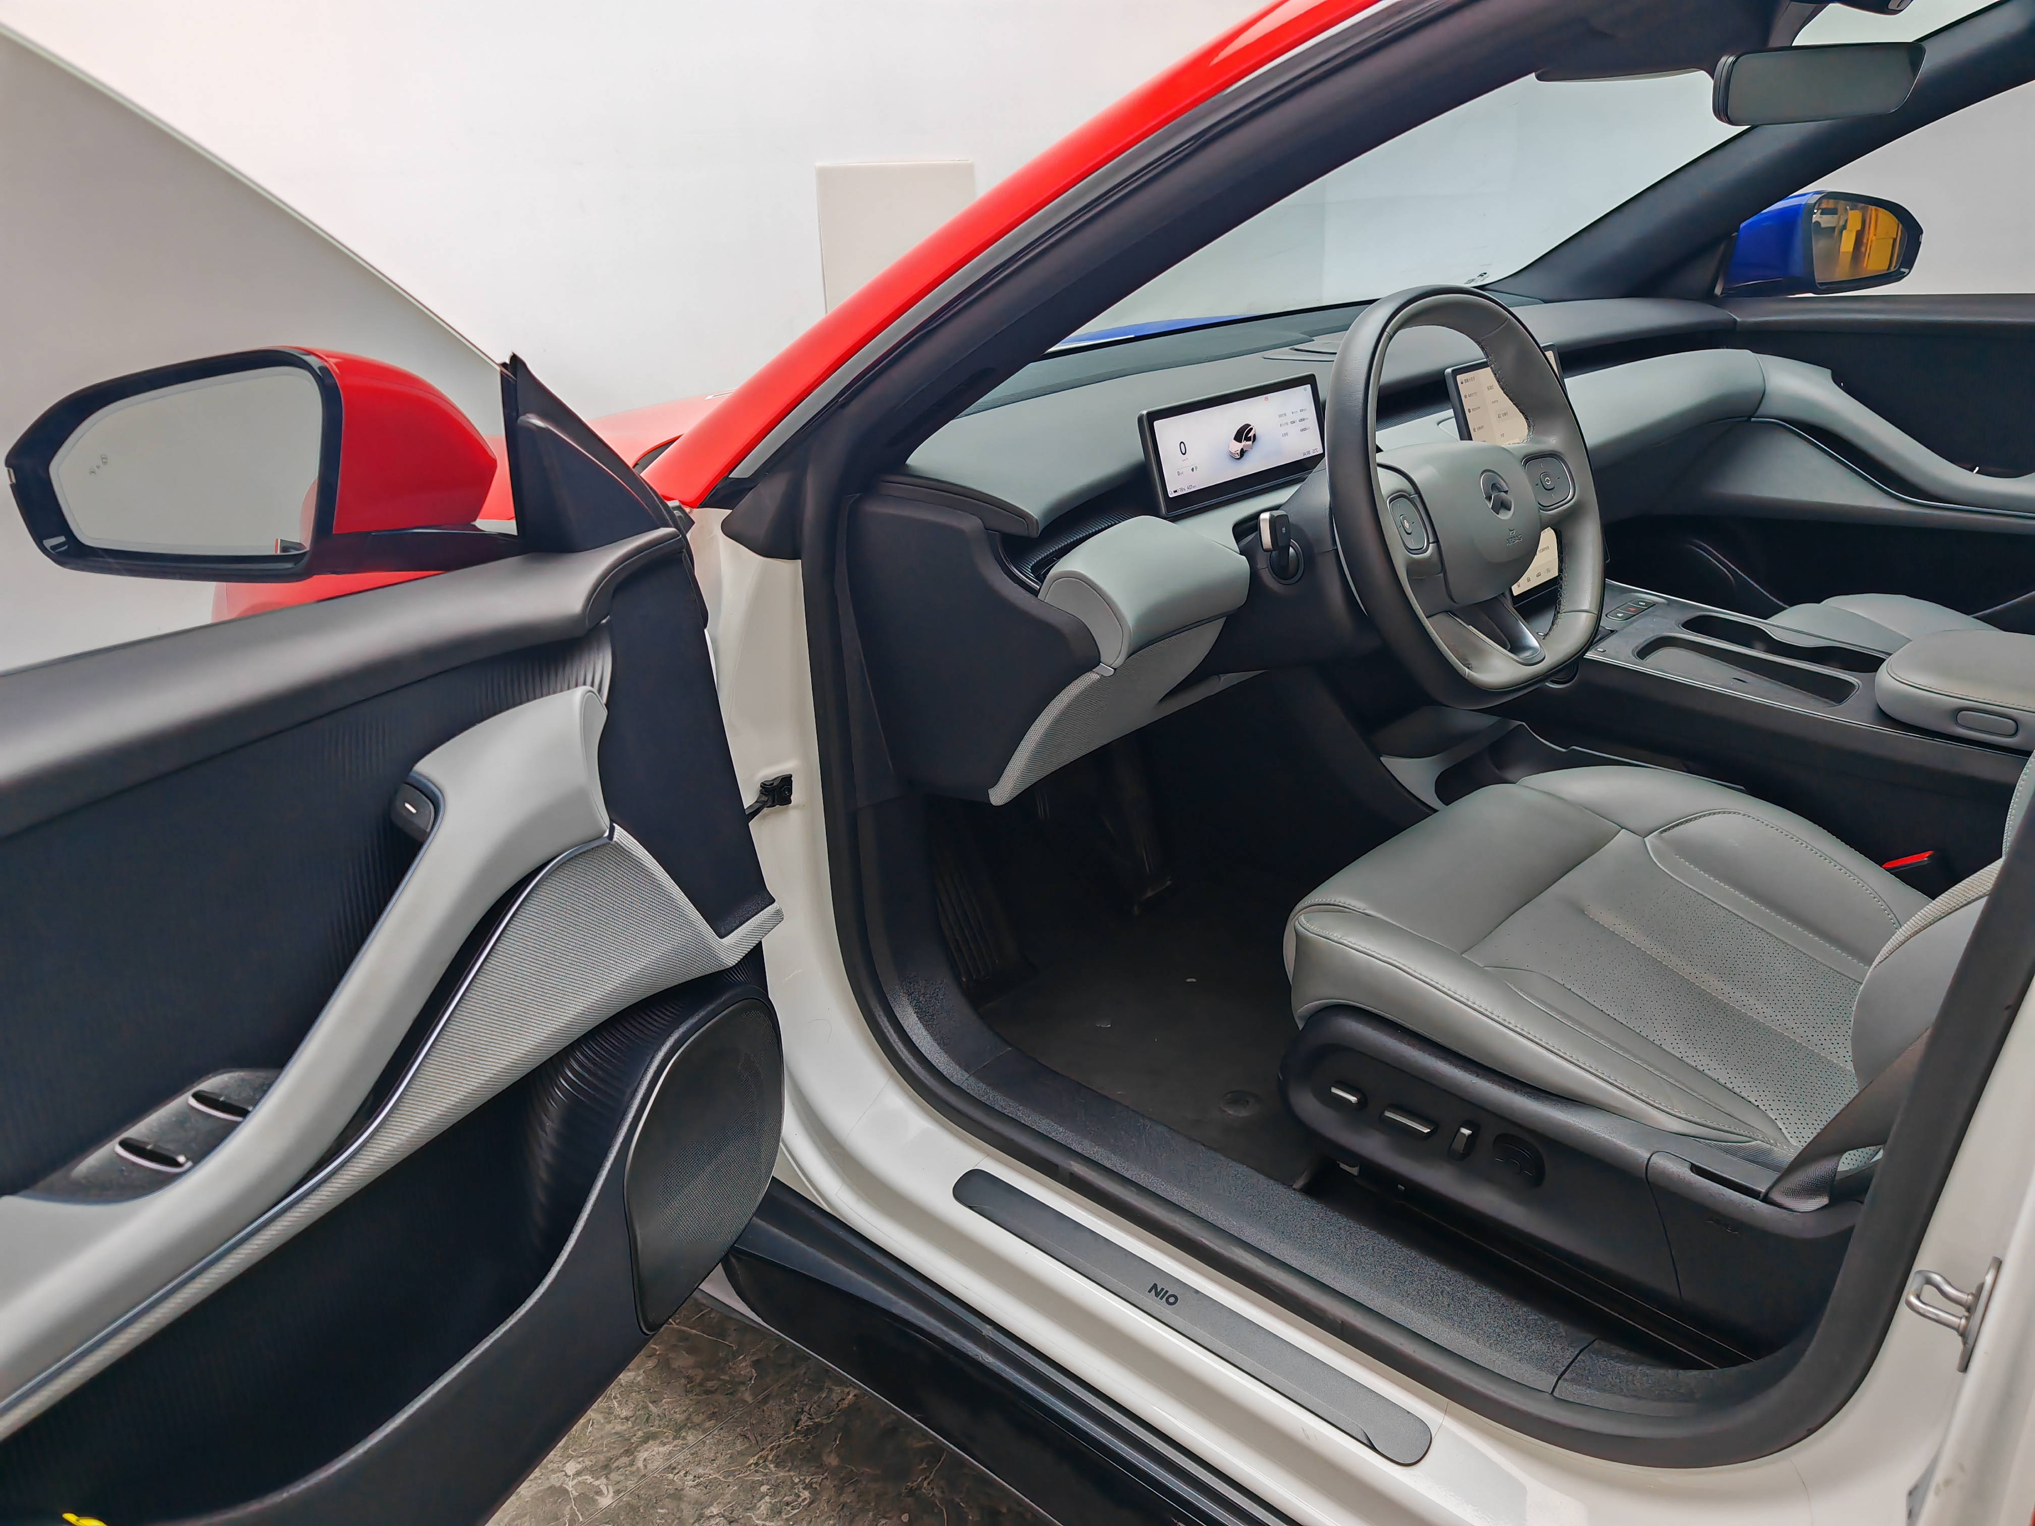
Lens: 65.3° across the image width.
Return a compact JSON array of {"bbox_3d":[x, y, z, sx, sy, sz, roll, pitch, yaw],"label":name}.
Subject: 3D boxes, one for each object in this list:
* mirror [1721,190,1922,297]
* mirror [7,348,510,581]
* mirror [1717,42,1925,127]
[{"bbox_3d":[1.189,-0.776,2.351,0.271,0.154,0.161,-14,25,-29],"label":"mirror"},{"bbox_3d":[-0.514,-0.213,1.081,0.271,0.154,0.161,3,23,11],"label":"mirror"},{"bbox_3d":[0.733,-0.626,1.461,0.232,0.063,0.031,-12,31,-21],"label":"mirror"}]

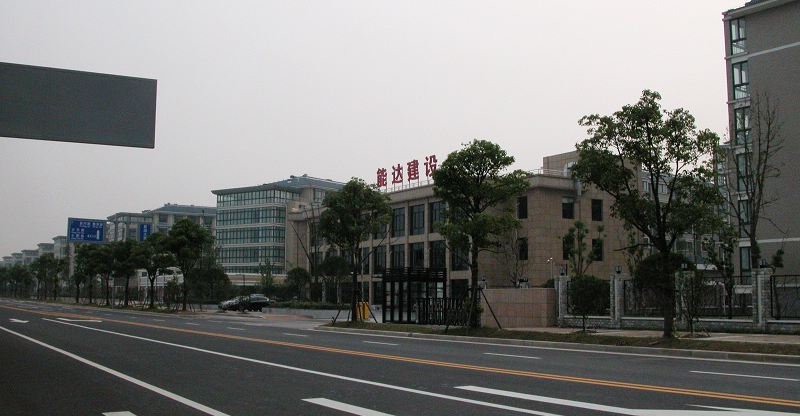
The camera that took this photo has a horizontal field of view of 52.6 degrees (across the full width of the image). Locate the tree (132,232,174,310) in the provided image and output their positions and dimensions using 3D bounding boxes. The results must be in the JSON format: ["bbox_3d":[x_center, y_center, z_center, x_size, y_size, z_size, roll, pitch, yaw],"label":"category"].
[{"bbox_3d":[-19.137,4.860,62.800,3.200,5.920,3.200,0,-6,0],"label":"tree"}]

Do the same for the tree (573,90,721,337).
[{"bbox_3d":[6.217,0.145,20.400,3.800,6.279,3.800,-2,-7,17],"label":"tree"}]

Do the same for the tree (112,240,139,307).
[{"bbox_3d":[-23.856,5.597,70.300,2.600,5.890,2.600,0,-6,0],"label":"tree"}]

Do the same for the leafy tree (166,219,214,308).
[{"bbox_3d":[-14.417,3.870,55.400,3.350,6.300,3.350,0,-6,0],"label":"leafy tree"}]

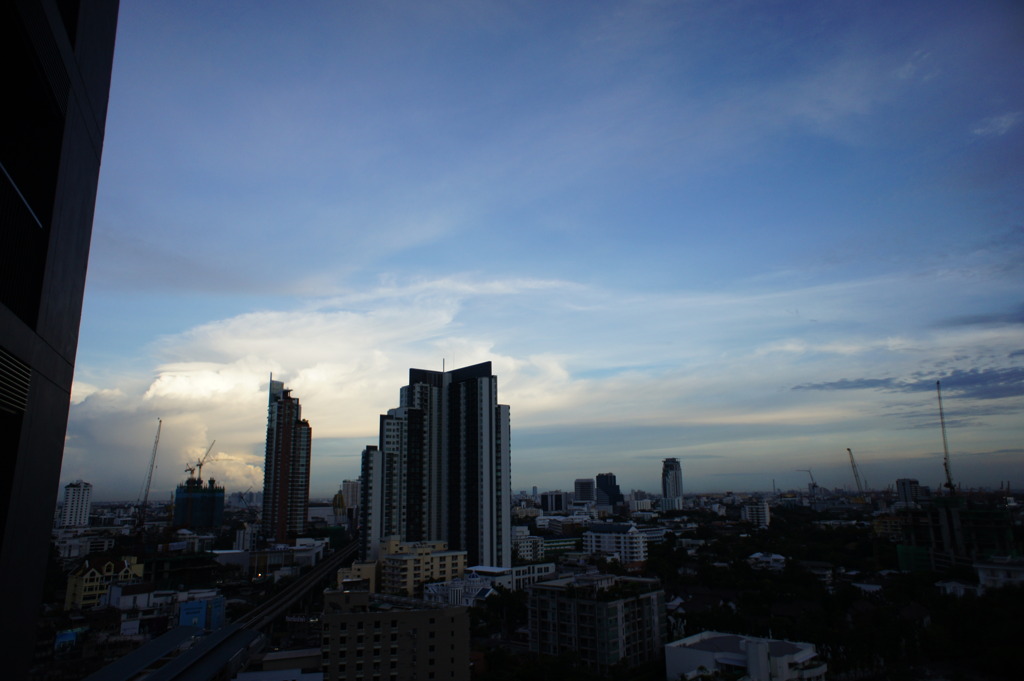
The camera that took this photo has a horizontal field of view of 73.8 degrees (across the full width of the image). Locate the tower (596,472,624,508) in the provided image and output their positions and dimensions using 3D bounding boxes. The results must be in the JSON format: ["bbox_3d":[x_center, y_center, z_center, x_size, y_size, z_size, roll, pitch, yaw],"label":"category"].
[{"bbox_3d":[167.500,261.110,1170.670,44.000,69.500,35.000,-2,-13,5],"label":"tower"}]

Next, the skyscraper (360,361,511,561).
[{"bbox_3d":[-36.620,63.550,332.280,53.000,95.000,53.000,9,-16,-37],"label":"skyscraper"}]

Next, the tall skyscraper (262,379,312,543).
[{"bbox_3d":[-188.470,106.500,572.960,33.000,147.100,26.000,1,-13,-8],"label":"tall skyscraper"}]

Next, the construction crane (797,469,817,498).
[{"bbox_3d":[623.620,302.250,1442.180,40.000,61.920,9.000,-6,-14,22],"label":"construction crane"}]

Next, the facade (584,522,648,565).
[{"bbox_3d":[68.950,135.930,452.590,42.000,28.970,14.000,-11,-16,37],"label":"facade"}]

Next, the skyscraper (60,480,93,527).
[{"bbox_3d":[-488.270,183.330,765.080,26.000,59.000,17.000,4,-14,-22],"label":"skyscraper"}]

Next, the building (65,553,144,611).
[{"bbox_3d":[-150.100,89.090,251.150,12.000,17.000,20.500,-8,-14,27],"label":"building"}]

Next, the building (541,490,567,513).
[{"bbox_3d":[68.110,265.580,1118.760,38.000,41.000,24.000,1,-13,-10],"label":"building"}]

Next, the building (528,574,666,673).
[{"bbox_3d":[26.650,84.830,211.260,26.000,24.220,34.700,-12,-16,39],"label":"building"}]

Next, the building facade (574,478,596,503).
[{"bbox_3d":[135.070,289.040,1239.660,33.000,73.060,26.000,-2,-13,3],"label":"building facade"}]

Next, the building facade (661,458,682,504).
[{"bbox_3d":[297.460,267.630,1271.250,30.000,97.000,28.000,-2,-13,5],"label":"building facade"}]

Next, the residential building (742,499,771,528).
[{"bbox_3d":[248.150,176.790,692.240,26.000,27.500,14.000,-7,-14,24],"label":"residential building"}]

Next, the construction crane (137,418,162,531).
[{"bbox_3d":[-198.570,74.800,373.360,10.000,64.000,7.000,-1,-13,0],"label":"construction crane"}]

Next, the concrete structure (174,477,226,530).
[{"bbox_3d":[-349.550,190.520,762.430,42.000,71.190,30.000,2,-13,-15],"label":"concrete structure"}]

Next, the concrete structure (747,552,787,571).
[{"bbox_3d":[121.760,105.790,326.330,16.500,9.200,10.000,-8,-14,28],"label":"concrete structure"}]

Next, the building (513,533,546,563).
[{"bbox_3d":[10.860,150.090,489.920,22.000,19.500,14.000,6,-15,-29],"label":"building"}]

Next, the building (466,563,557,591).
[{"bbox_3d":[-0.270,108.910,303.520,19.000,18.500,36.500,-13,-17,43],"label":"building"}]

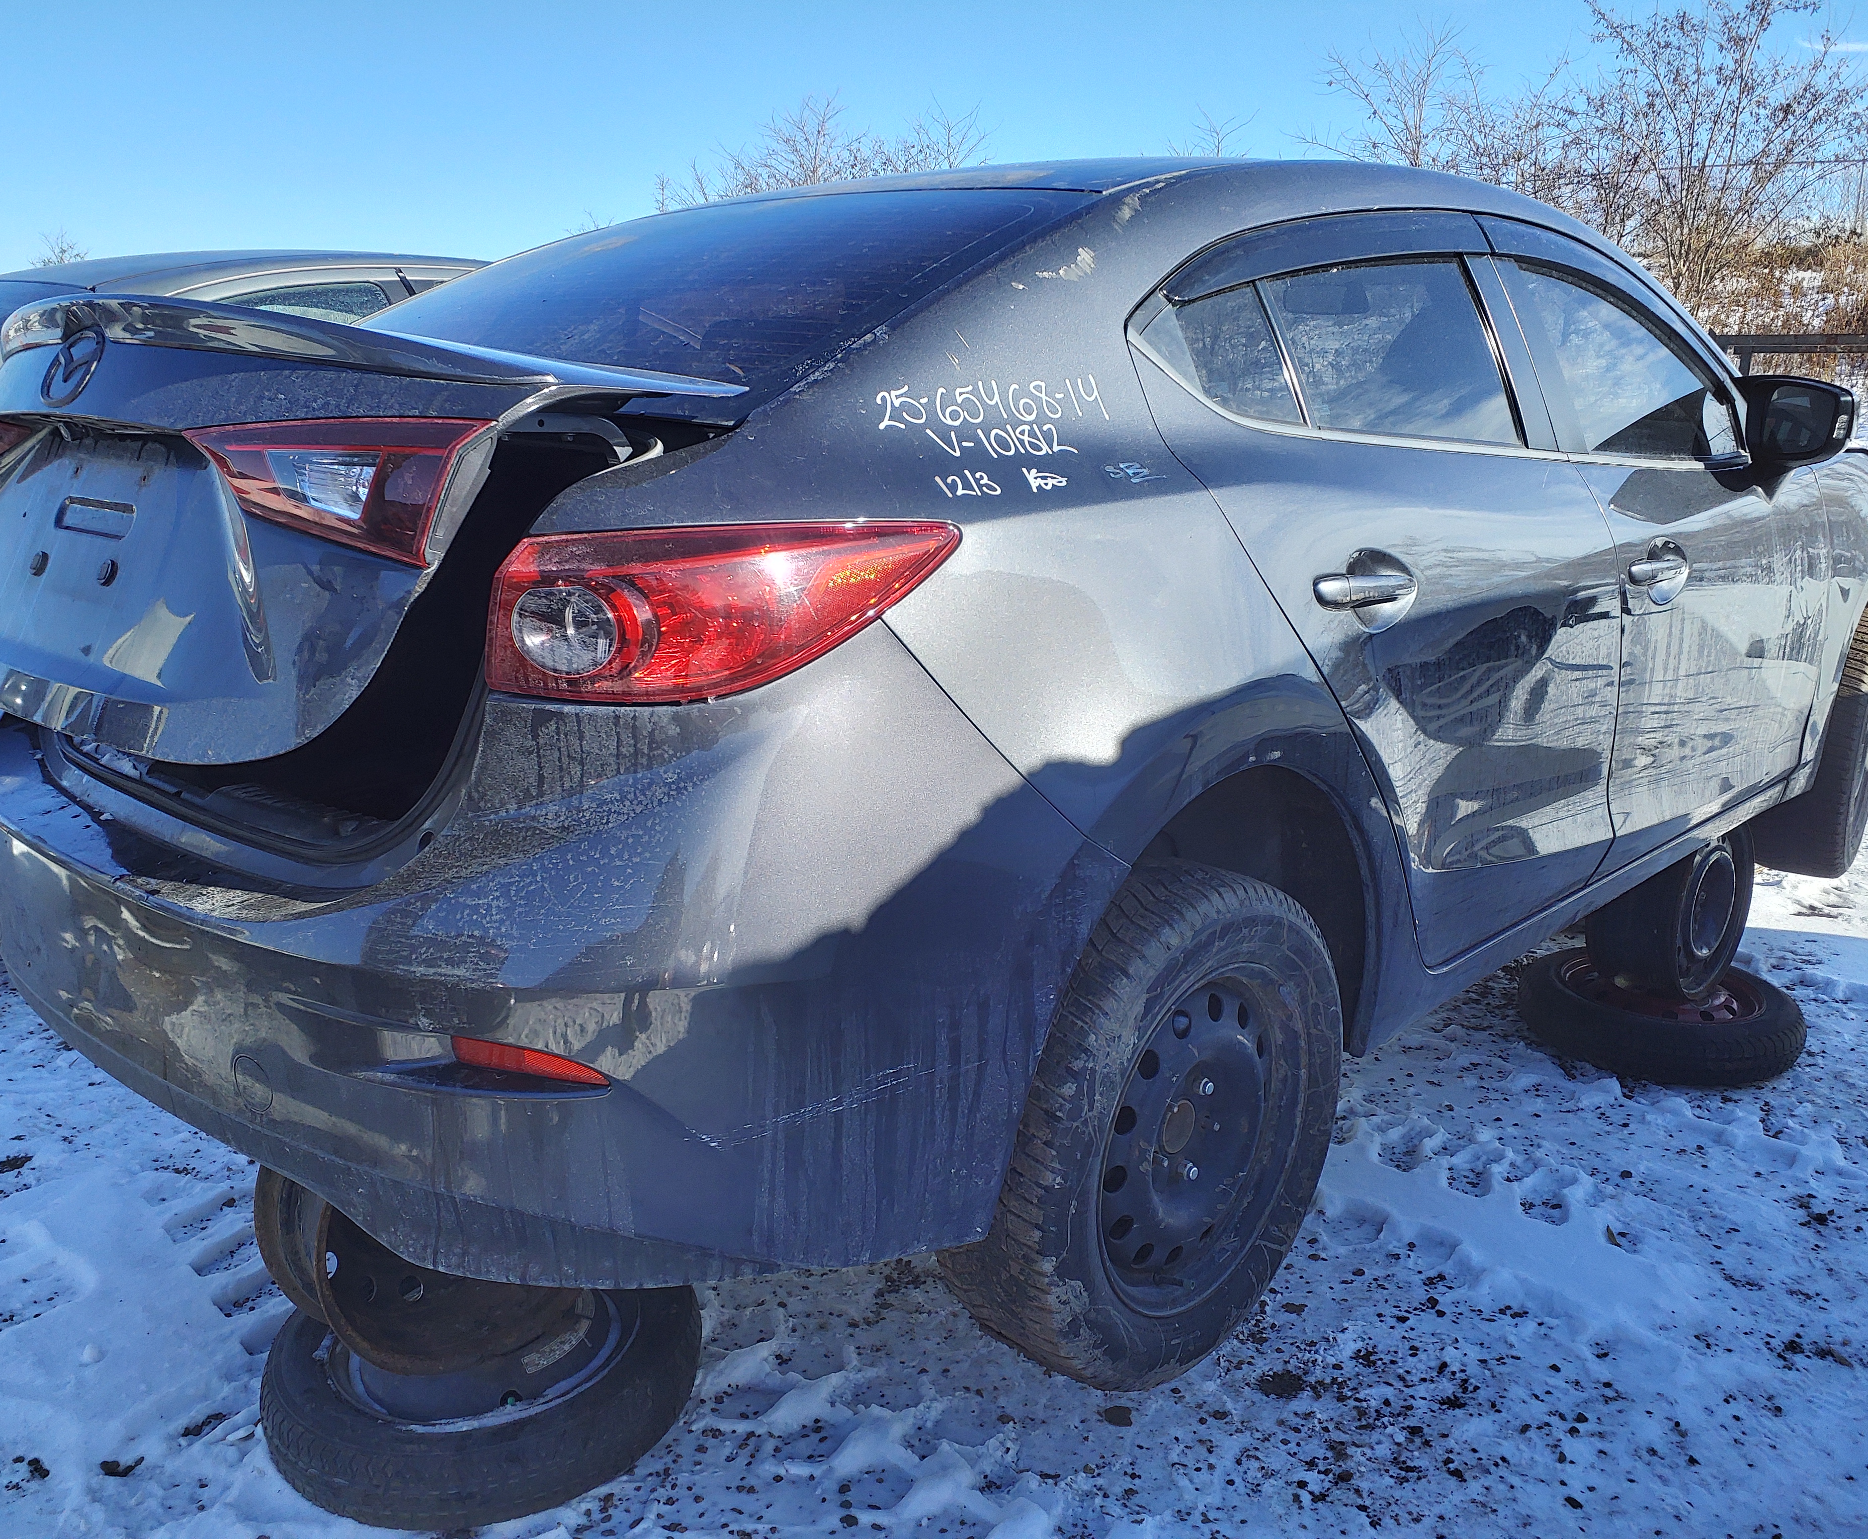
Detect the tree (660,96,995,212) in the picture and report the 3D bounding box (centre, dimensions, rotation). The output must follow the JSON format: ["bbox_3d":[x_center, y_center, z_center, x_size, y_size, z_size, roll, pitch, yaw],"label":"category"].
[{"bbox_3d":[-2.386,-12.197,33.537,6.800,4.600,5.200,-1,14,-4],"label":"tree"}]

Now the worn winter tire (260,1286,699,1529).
[{"bbox_3d":[-0.634,0.832,2.195,0.595,0.135,0.595,13,20,43],"label":"worn winter tire"}]

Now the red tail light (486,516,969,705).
[{"bbox_3d":[-0.170,-0.144,1.344,0.436,0.149,0.131,-5,15,-15],"label":"red tail light"}]

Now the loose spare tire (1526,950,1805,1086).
[{"bbox_3d":[1.600,0.537,3.405,0.570,0.135,0.570,-1,14,0],"label":"loose spare tire"}]

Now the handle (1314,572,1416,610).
[{"bbox_3d":[0.544,-0.229,1.931,0.053,0.048,0.240,13,20,43],"label":"handle"}]

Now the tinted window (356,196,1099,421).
[{"bbox_3d":[-0.412,-0.664,2.102,1.170,0.100,0.730,13,42,43],"label":"tinted window"}]

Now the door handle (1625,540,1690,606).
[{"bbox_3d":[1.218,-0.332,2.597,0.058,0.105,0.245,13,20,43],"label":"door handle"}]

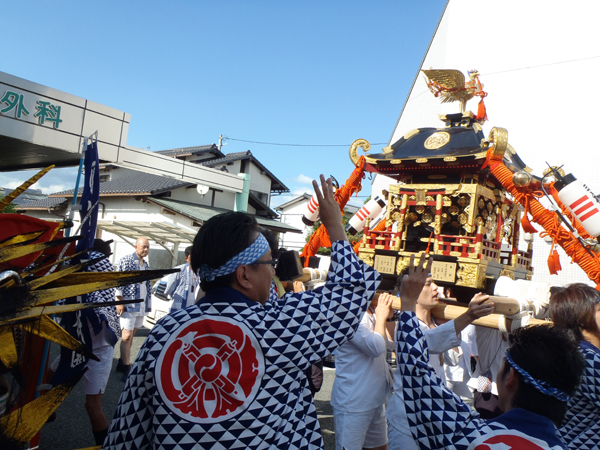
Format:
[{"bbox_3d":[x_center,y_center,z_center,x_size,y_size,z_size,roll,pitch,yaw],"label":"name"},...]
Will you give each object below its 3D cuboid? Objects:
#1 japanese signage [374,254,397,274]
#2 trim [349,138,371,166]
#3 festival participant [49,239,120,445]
[{"bbox_3d":[0.572,0.268,3.254,0.158,0.115,0.018,3,-5,44],"label":"japanese signage"},{"bbox_3d":[0.424,-0.509,3.458,0.160,0.205,0.055,7,-3,0],"label":"trim"},{"bbox_3d":[-1.696,0.939,3.750,0.650,1.650,0.550,6,-5,-11],"label":"festival participant"}]

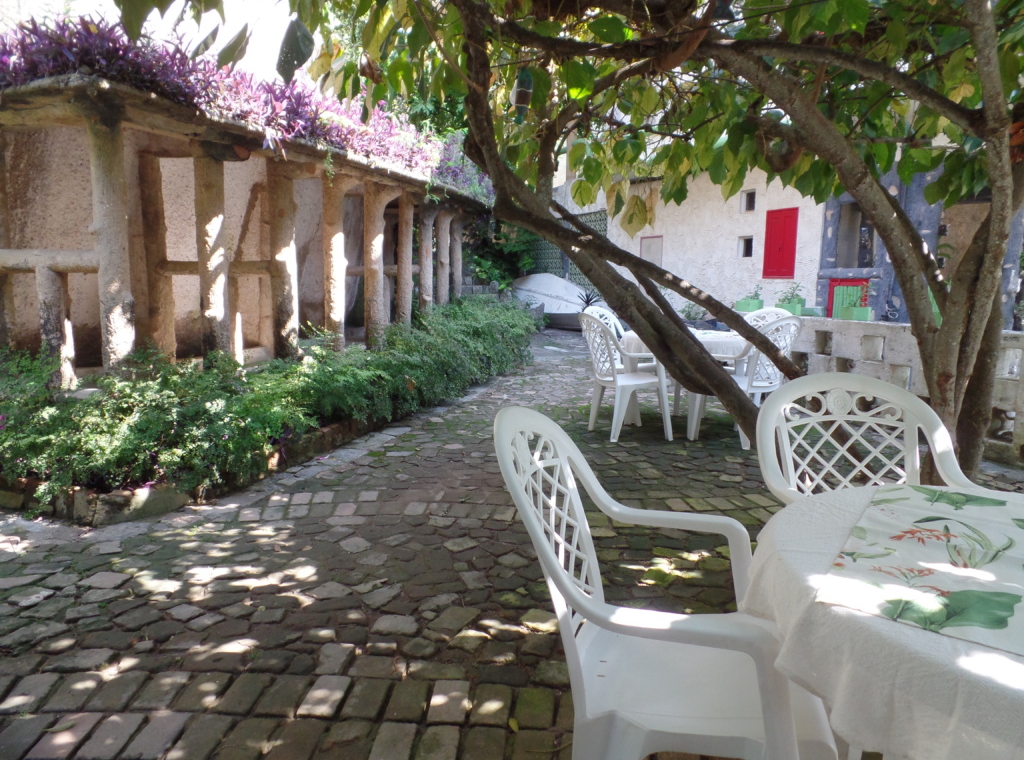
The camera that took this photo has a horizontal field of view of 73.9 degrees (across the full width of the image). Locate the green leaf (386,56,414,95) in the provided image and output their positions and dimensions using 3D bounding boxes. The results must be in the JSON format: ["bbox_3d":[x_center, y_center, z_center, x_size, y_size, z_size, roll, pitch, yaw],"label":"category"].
[{"bbox_3d":[-0.574,-1.566,3.500,0.140,0.190,0.070,-1,9,-9],"label":"green leaf"}]

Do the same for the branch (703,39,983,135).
[{"bbox_3d":[1.797,-1.596,3.700,1.530,0.520,0.350,0,9,0],"label":"branch"}]

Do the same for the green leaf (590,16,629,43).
[{"bbox_3d":[0.444,-1.601,3.100,0.190,0.130,0.070,2,9,7],"label":"green leaf"}]

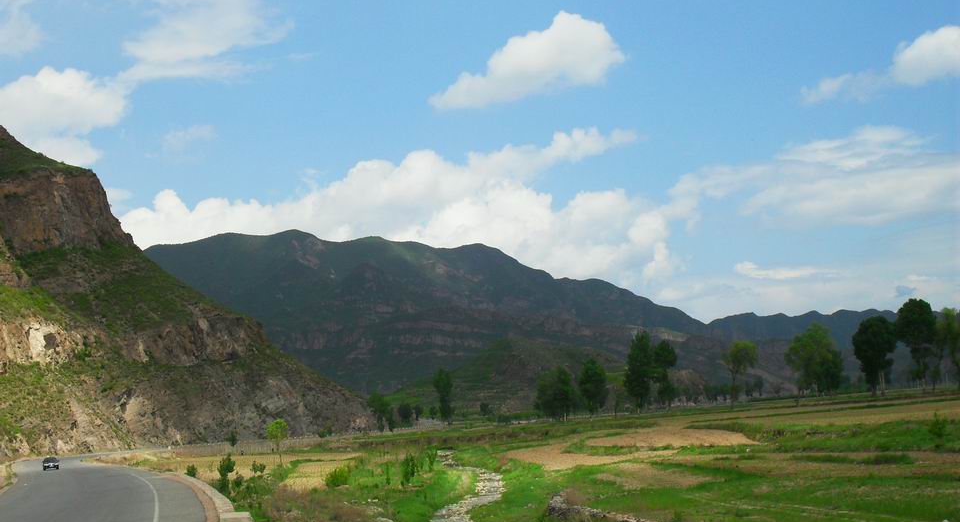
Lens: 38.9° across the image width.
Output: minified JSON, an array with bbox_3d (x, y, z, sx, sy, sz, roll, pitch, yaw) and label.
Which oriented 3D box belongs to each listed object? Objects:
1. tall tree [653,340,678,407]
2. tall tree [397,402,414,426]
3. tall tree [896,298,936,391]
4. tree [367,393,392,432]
[{"bbox_3d":[28.310,17.170,207.370,3.850,10.380,3.850,-1,-8,0],"label":"tall tree"},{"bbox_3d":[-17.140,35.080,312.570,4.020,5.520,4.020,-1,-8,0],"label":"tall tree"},{"bbox_3d":[48.850,9.340,152.070,4.340,10.520,4.340,-1,-8,0],"label":"tall tree"},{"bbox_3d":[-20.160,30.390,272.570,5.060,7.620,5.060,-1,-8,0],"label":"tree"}]

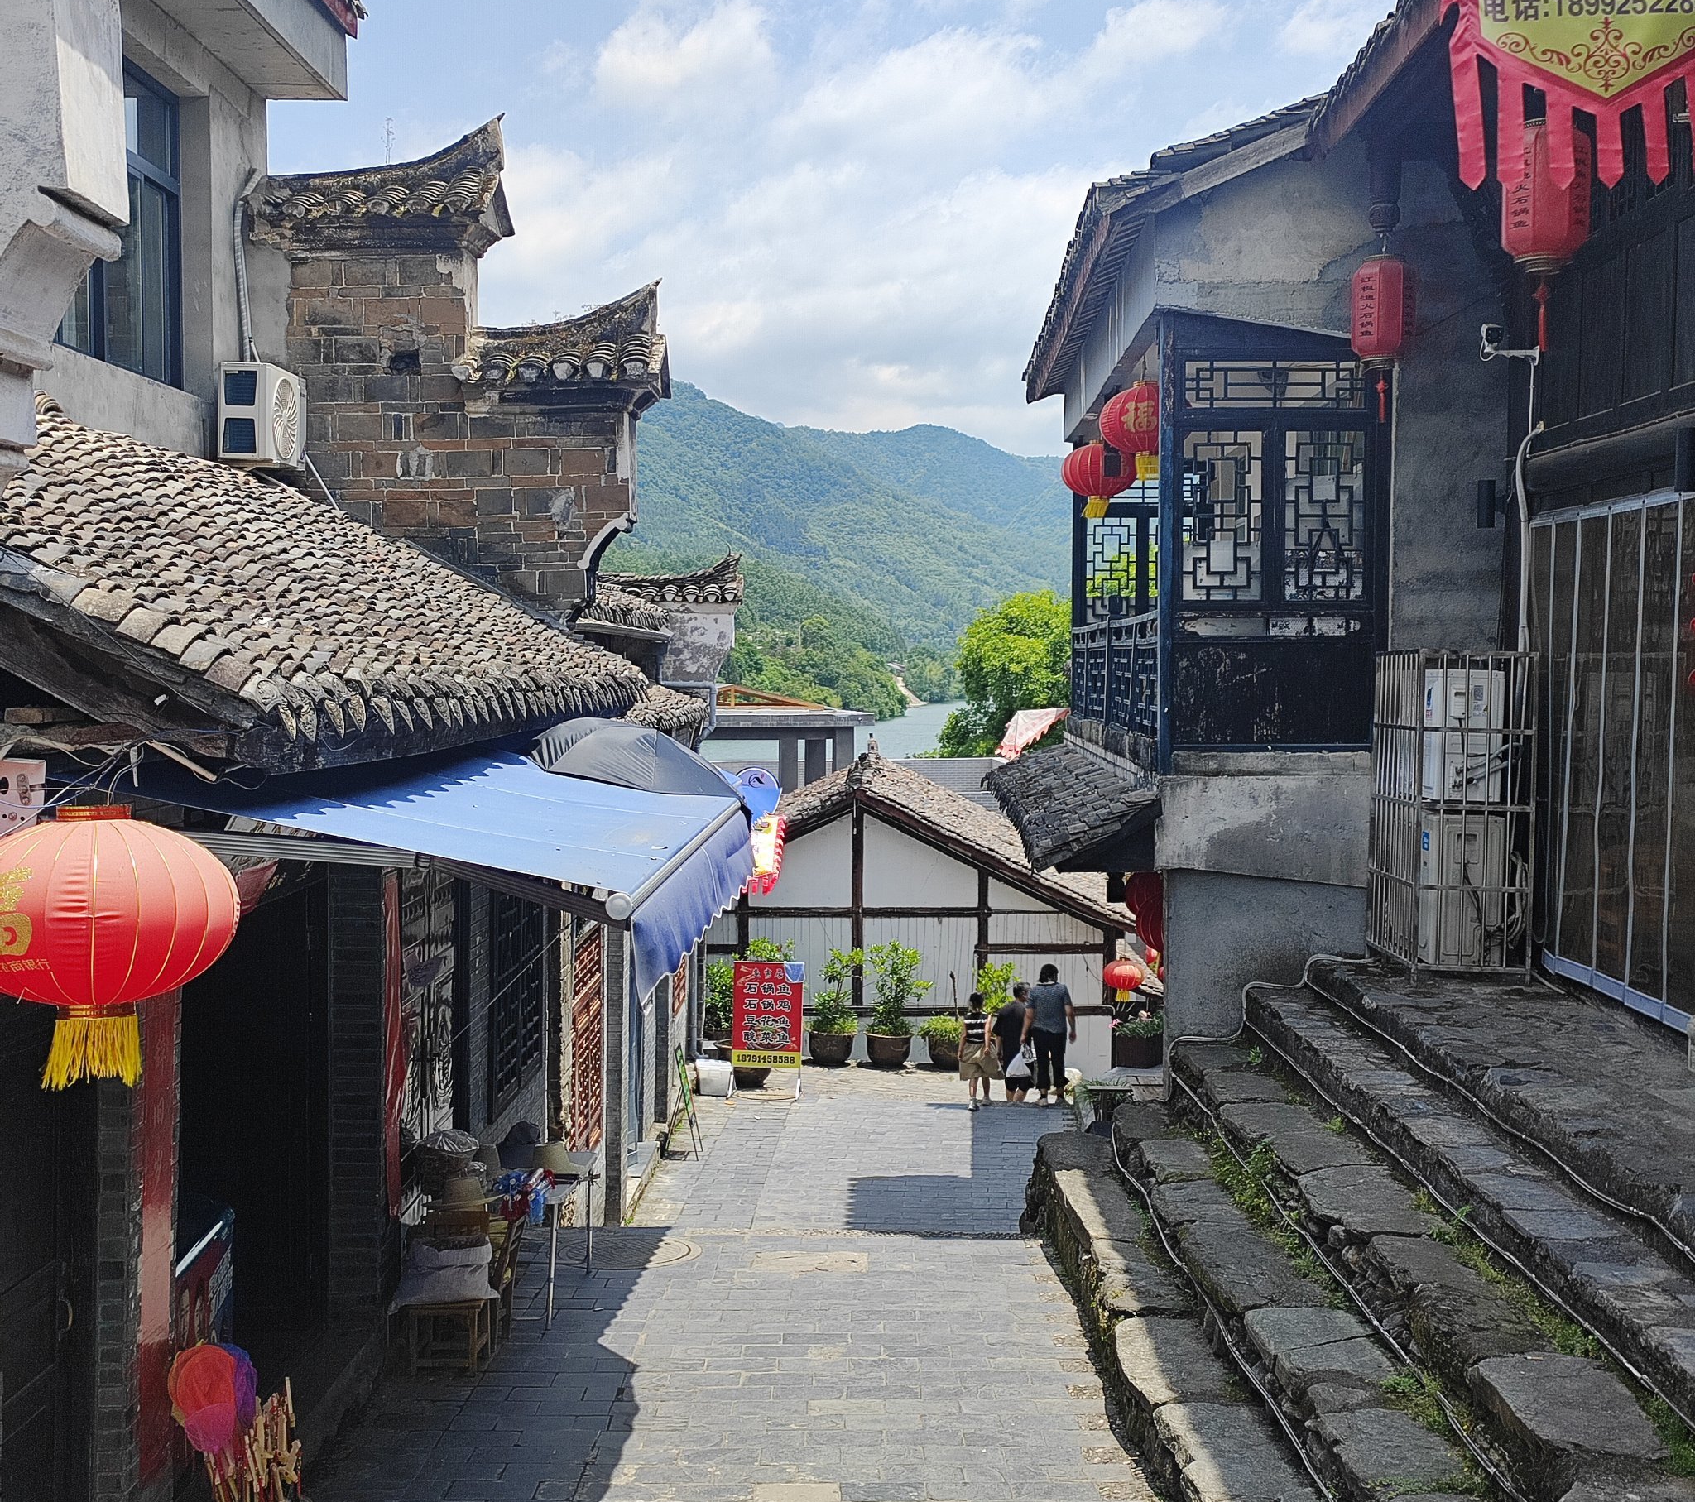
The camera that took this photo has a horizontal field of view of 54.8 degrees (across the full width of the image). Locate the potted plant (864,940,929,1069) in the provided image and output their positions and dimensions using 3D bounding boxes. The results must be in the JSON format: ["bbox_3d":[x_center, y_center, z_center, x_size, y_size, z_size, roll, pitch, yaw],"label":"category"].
[{"bbox_3d":[0.592,3.180,20.650,0.760,1.599,0.720,0,3,-3],"label":"potted plant"}]

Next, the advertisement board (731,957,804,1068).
[{"bbox_3d":[-0.906,2.996,18.600,0.800,1.259,0.120,0,3,8],"label":"advertisement board"}]

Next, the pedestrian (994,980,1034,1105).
[{"bbox_3d":[1.923,3.450,18.800,0.490,1.588,0.380,1,3,15],"label":"pedestrian"}]

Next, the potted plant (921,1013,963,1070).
[{"bbox_3d":[1.298,3.635,20.500,0.740,0.677,0.680,0,3,-3],"label":"potted plant"}]

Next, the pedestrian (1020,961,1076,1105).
[{"bbox_3d":[2.270,3.188,18.400,0.600,1.614,0.360,0,3,5],"label":"pedestrian"}]

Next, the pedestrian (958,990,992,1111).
[{"bbox_3d":[1.428,3.325,18.200,0.430,1.350,0.360,0,3,5],"label":"pedestrian"}]

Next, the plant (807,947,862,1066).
[{"bbox_3d":[-0.157,3.227,20.700,0.680,1.502,0.650,0,3,-3],"label":"plant"}]

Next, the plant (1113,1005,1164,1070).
[{"bbox_3d":[3.575,3.480,19.900,0.680,0.776,0.500,0,3,-3],"label":"plant"}]

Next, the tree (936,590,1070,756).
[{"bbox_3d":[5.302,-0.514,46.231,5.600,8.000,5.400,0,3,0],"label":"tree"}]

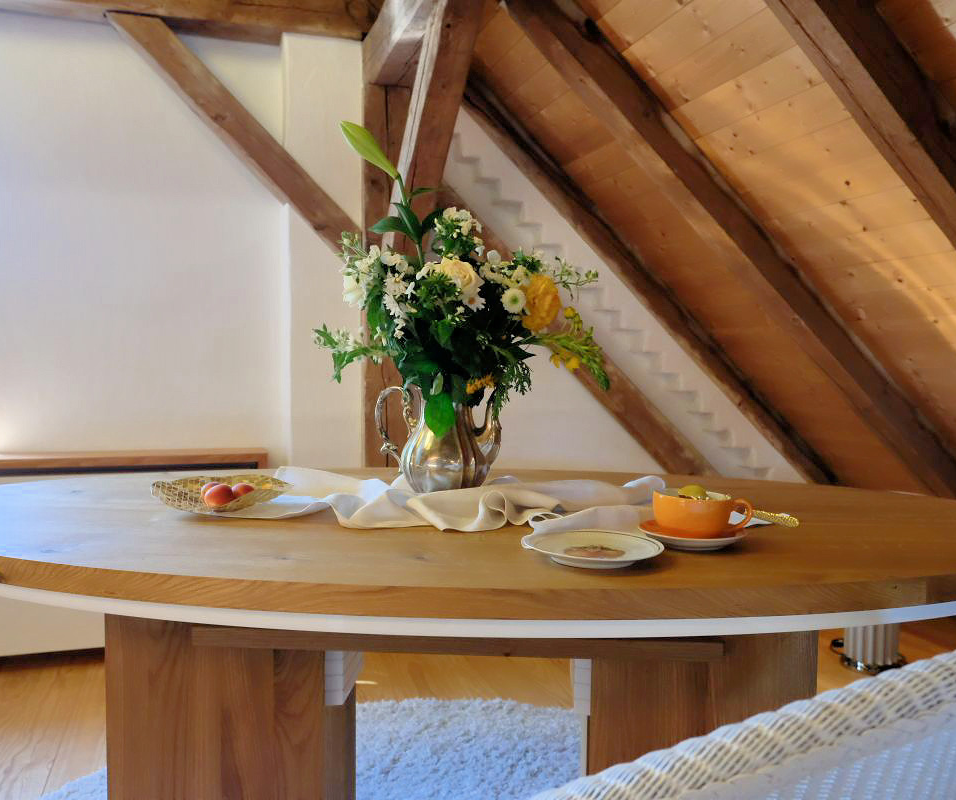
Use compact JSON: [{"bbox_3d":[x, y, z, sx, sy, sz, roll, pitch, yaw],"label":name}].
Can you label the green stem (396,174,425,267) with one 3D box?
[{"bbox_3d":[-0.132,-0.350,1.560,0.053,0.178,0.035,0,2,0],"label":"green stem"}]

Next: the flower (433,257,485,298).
[{"bbox_3d":[-0.038,-0.230,1.490,0.091,0.074,0.072,0,2,-11],"label":"flower"}]

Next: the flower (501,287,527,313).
[{"bbox_3d":[0.068,-0.191,1.520,0.049,0.049,0.027,0,2,-6],"label":"flower"}]

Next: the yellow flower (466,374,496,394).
[{"bbox_3d":[0.005,-0.030,1.550,0.053,0.038,0.045,0,2,-11],"label":"yellow flower"}]

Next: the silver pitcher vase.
[{"bbox_3d":[-0.078,0.076,1.585,0.265,0.210,0.170,1,2,24],"label":"silver pitcher vase"}]

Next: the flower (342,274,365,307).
[{"bbox_3d":[-0.243,-0.214,1.560,0.043,0.062,0.045,1,2,31],"label":"flower"}]

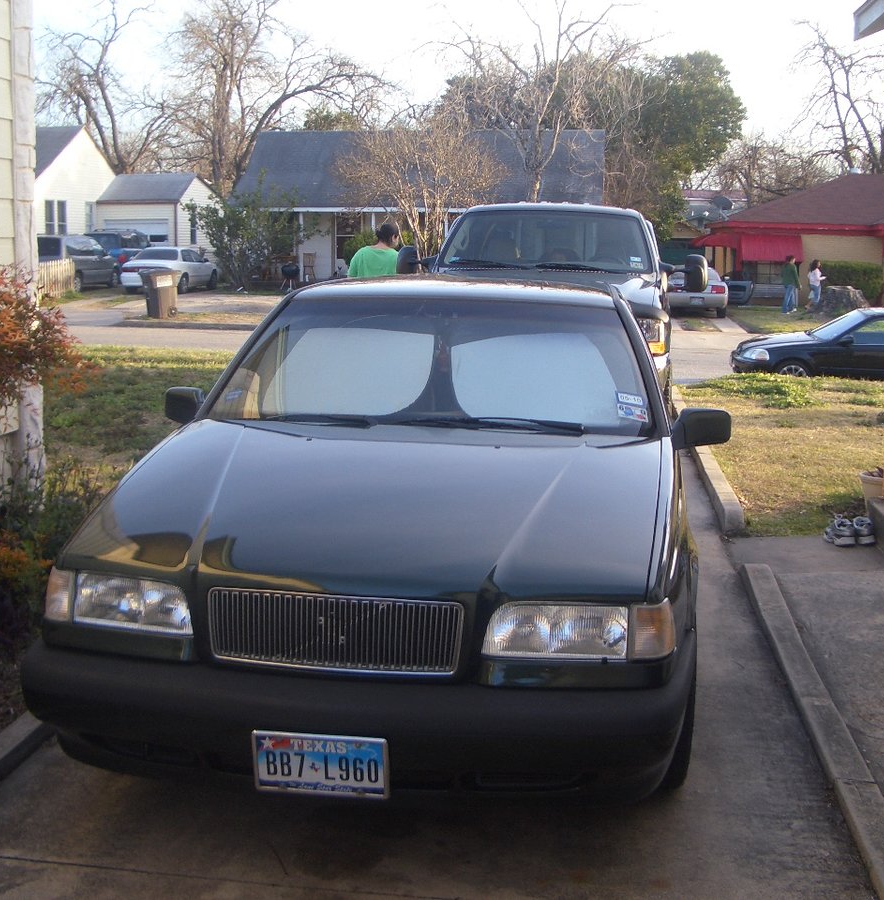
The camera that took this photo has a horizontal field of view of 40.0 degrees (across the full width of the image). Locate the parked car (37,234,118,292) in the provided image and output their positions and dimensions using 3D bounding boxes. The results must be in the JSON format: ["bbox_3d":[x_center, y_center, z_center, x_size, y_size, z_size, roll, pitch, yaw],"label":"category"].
[{"bbox_3d":[-12.090,-6.056,39.246,1.880,1.760,4.850,1,10,7],"label":"parked car"}]

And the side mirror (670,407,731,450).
[{"bbox_3d":[0.946,-0.079,4.430,0.210,0.148,0.125,1,10,7],"label":"side mirror"}]

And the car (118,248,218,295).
[{"bbox_3d":[-8.810,-5.912,39.780,1.850,1.430,4.900,1,10,8],"label":"car"}]

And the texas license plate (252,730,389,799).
[{"bbox_3d":[-0.274,0.714,2.750,0.312,0.159,0.020,2,14,8],"label":"texas license plate"}]

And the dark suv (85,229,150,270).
[{"bbox_3d":[-12.330,-7.615,46.891,1.800,1.740,4.500,1,10,6],"label":"dark suv"}]

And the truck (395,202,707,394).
[{"bbox_3d":[1.088,-1.309,11.710,2.060,1.980,5.700,2,9,8],"label":"truck"}]

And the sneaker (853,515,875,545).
[{"bbox_3d":[2.122,0.390,6.177,0.105,0.120,0.290,1,10,5],"label":"sneaker"}]

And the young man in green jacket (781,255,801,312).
[{"bbox_3d":[10.355,-4.892,36.000,0.420,1.710,0.520,-7,12,-34],"label":"young man in green jacket"}]

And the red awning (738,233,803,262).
[{"bbox_3d":[10.370,-6.392,38.300,2.050,0.850,0.800,1,10,6],"label":"red awning"}]

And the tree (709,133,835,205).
[{"bbox_3d":[16.514,-12.177,60.807,6.500,7.250,6.200,1,10,7],"label":"tree"}]

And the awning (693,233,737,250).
[{"bbox_3d":[10.109,-7.706,44.844,1.000,0.600,5.000,1,10,7],"label":"awning"}]

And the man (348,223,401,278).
[{"bbox_3d":[-0.659,-1.352,11.847,0.520,1.700,0.330,4,11,20],"label":"man"}]

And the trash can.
[{"bbox_3d":[-6.566,-3.639,28.300,0.720,1.140,0.820,10,14,43],"label":"trash can"}]

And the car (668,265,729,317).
[{"bbox_3d":[7.482,-4.785,36.286,1.870,1.410,4.720,2,10,8],"label":"car"}]

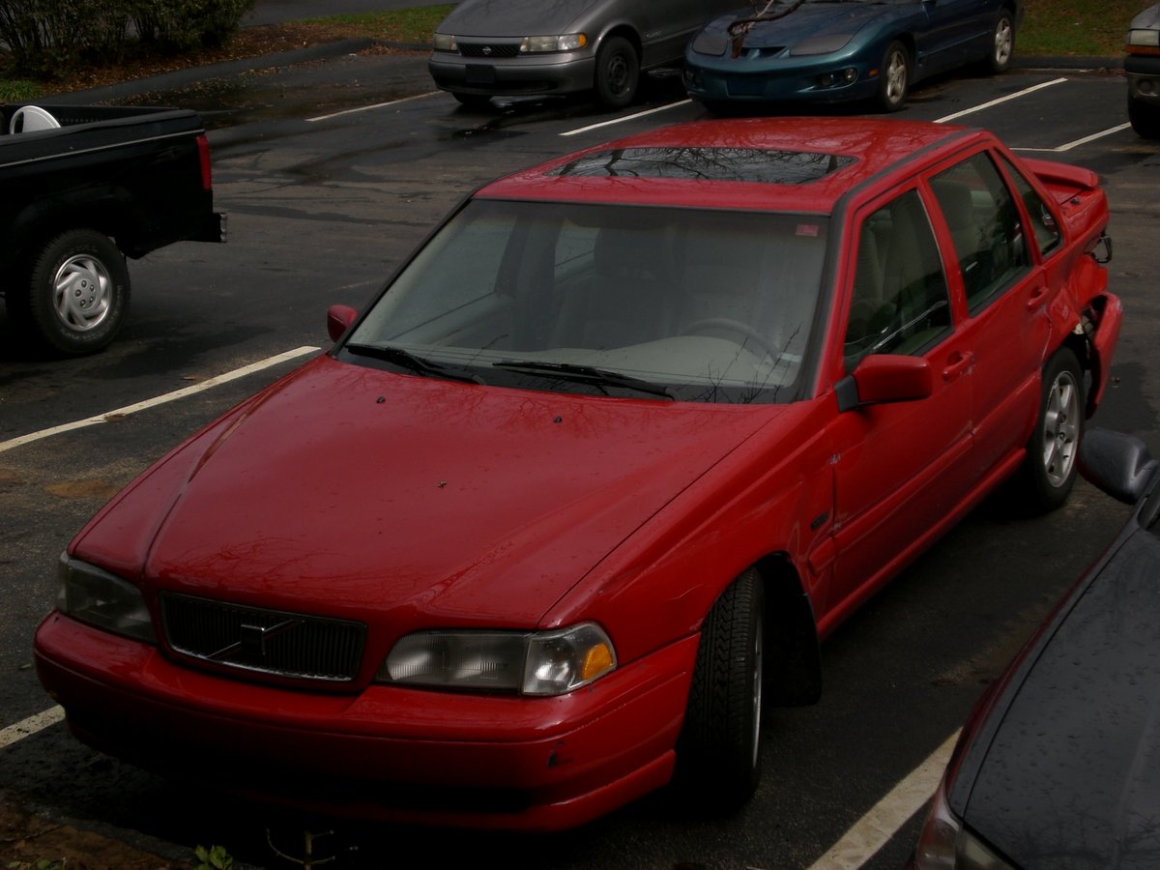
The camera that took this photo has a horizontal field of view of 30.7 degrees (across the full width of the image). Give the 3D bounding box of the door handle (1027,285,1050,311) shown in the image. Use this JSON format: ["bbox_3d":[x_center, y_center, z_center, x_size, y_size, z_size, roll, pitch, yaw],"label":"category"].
[{"bbox_3d":[1.514,-0.452,6.969,0.050,0.065,0.220,6,17,28],"label":"door handle"}]

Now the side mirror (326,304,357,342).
[{"bbox_3d":[-0.728,-0.308,6.551,0.210,0.150,0.190,6,17,28],"label":"side mirror"}]

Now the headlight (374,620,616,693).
[{"bbox_3d":[-0.191,0.478,4.669,0.500,0.150,0.190,3,16,17],"label":"headlight"}]

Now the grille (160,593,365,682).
[{"bbox_3d":[-0.737,0.461,4.819,0.585,0.145,0.075,6,17,28],"label":"grille"}]

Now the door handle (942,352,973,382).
[{"bbox_3d":[1.127,-0.203,6.302,0.050,0.070,0.220,6,17,28],"label":"door handle"}]

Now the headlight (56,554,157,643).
[{"bbox_3d":[-1.155,0.372,5.189,0.500,0.150,0.190,11,20,40],"label":"headlight"}]

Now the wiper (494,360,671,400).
[{"bbox_3d":[0.010,-0.152,5.729,0.660,0.055,0.070,10,20,38],"label":"wiper"}]

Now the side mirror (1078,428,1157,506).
[{"bbox_3d":[1.239,0.072,4.870,0.200,0.140,0.150,6,17,28],"label":"side mirror"}]

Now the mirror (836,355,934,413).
[{"bbox_3d":[0.823,-0.138,5.714,0.210,0.150,0.190,6,17,28],"label":"mirror"}]

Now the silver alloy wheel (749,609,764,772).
[{"bbox_3d":[0.358,0.641,5.265,0.180,0.425,0.425,0,16,9],"label":"silver alloy wheel"}]

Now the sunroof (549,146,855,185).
[{"bbox_3d":[0.380,-0.847,6.620,0.870,0.035,0.460,6,20,28],"label":"sunroof"}]

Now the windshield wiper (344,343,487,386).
[{"bbox_3d":[-0.485,-0.208,6.037,0.070,0.055,0.700,-14,19,-36],"label":"windshield wiper"}]

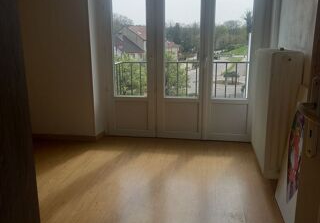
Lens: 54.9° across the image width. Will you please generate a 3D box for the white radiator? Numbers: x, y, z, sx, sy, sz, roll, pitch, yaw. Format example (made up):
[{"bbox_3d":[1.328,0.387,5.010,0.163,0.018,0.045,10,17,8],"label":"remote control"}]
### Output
[{"bbox_3d":[1.103,-0.035,3.013,0.237,1.069,0.910,2,13,9],"label":"white radiator"}]

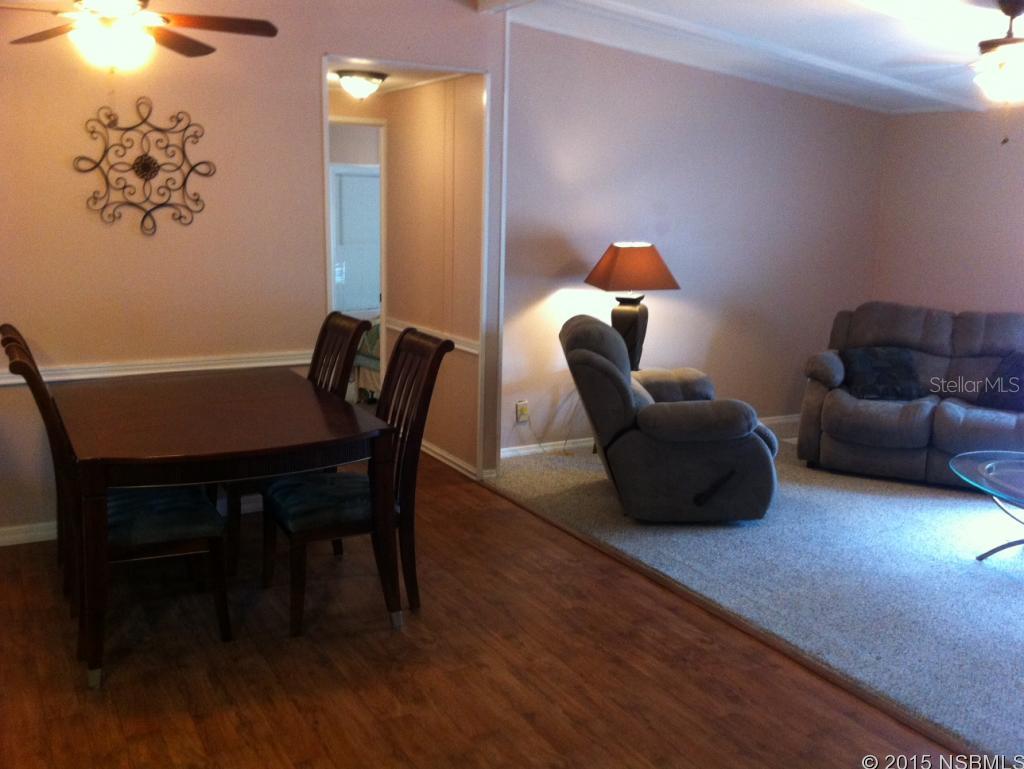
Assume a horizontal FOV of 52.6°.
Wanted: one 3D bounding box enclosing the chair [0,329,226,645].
[{"bbox_3d":[-1.379,0.389,3.684,0.663,1.054,0.515,-4,12,-26],"label":"chair"}]

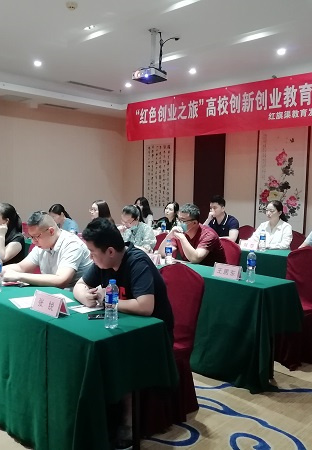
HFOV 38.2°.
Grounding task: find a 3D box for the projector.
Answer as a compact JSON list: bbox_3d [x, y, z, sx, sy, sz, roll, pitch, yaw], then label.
[{"bbox_3d":[-0.059,-1.642,4.960,0.305,0.090,0.260,6,7,44],"label":"projector"}]

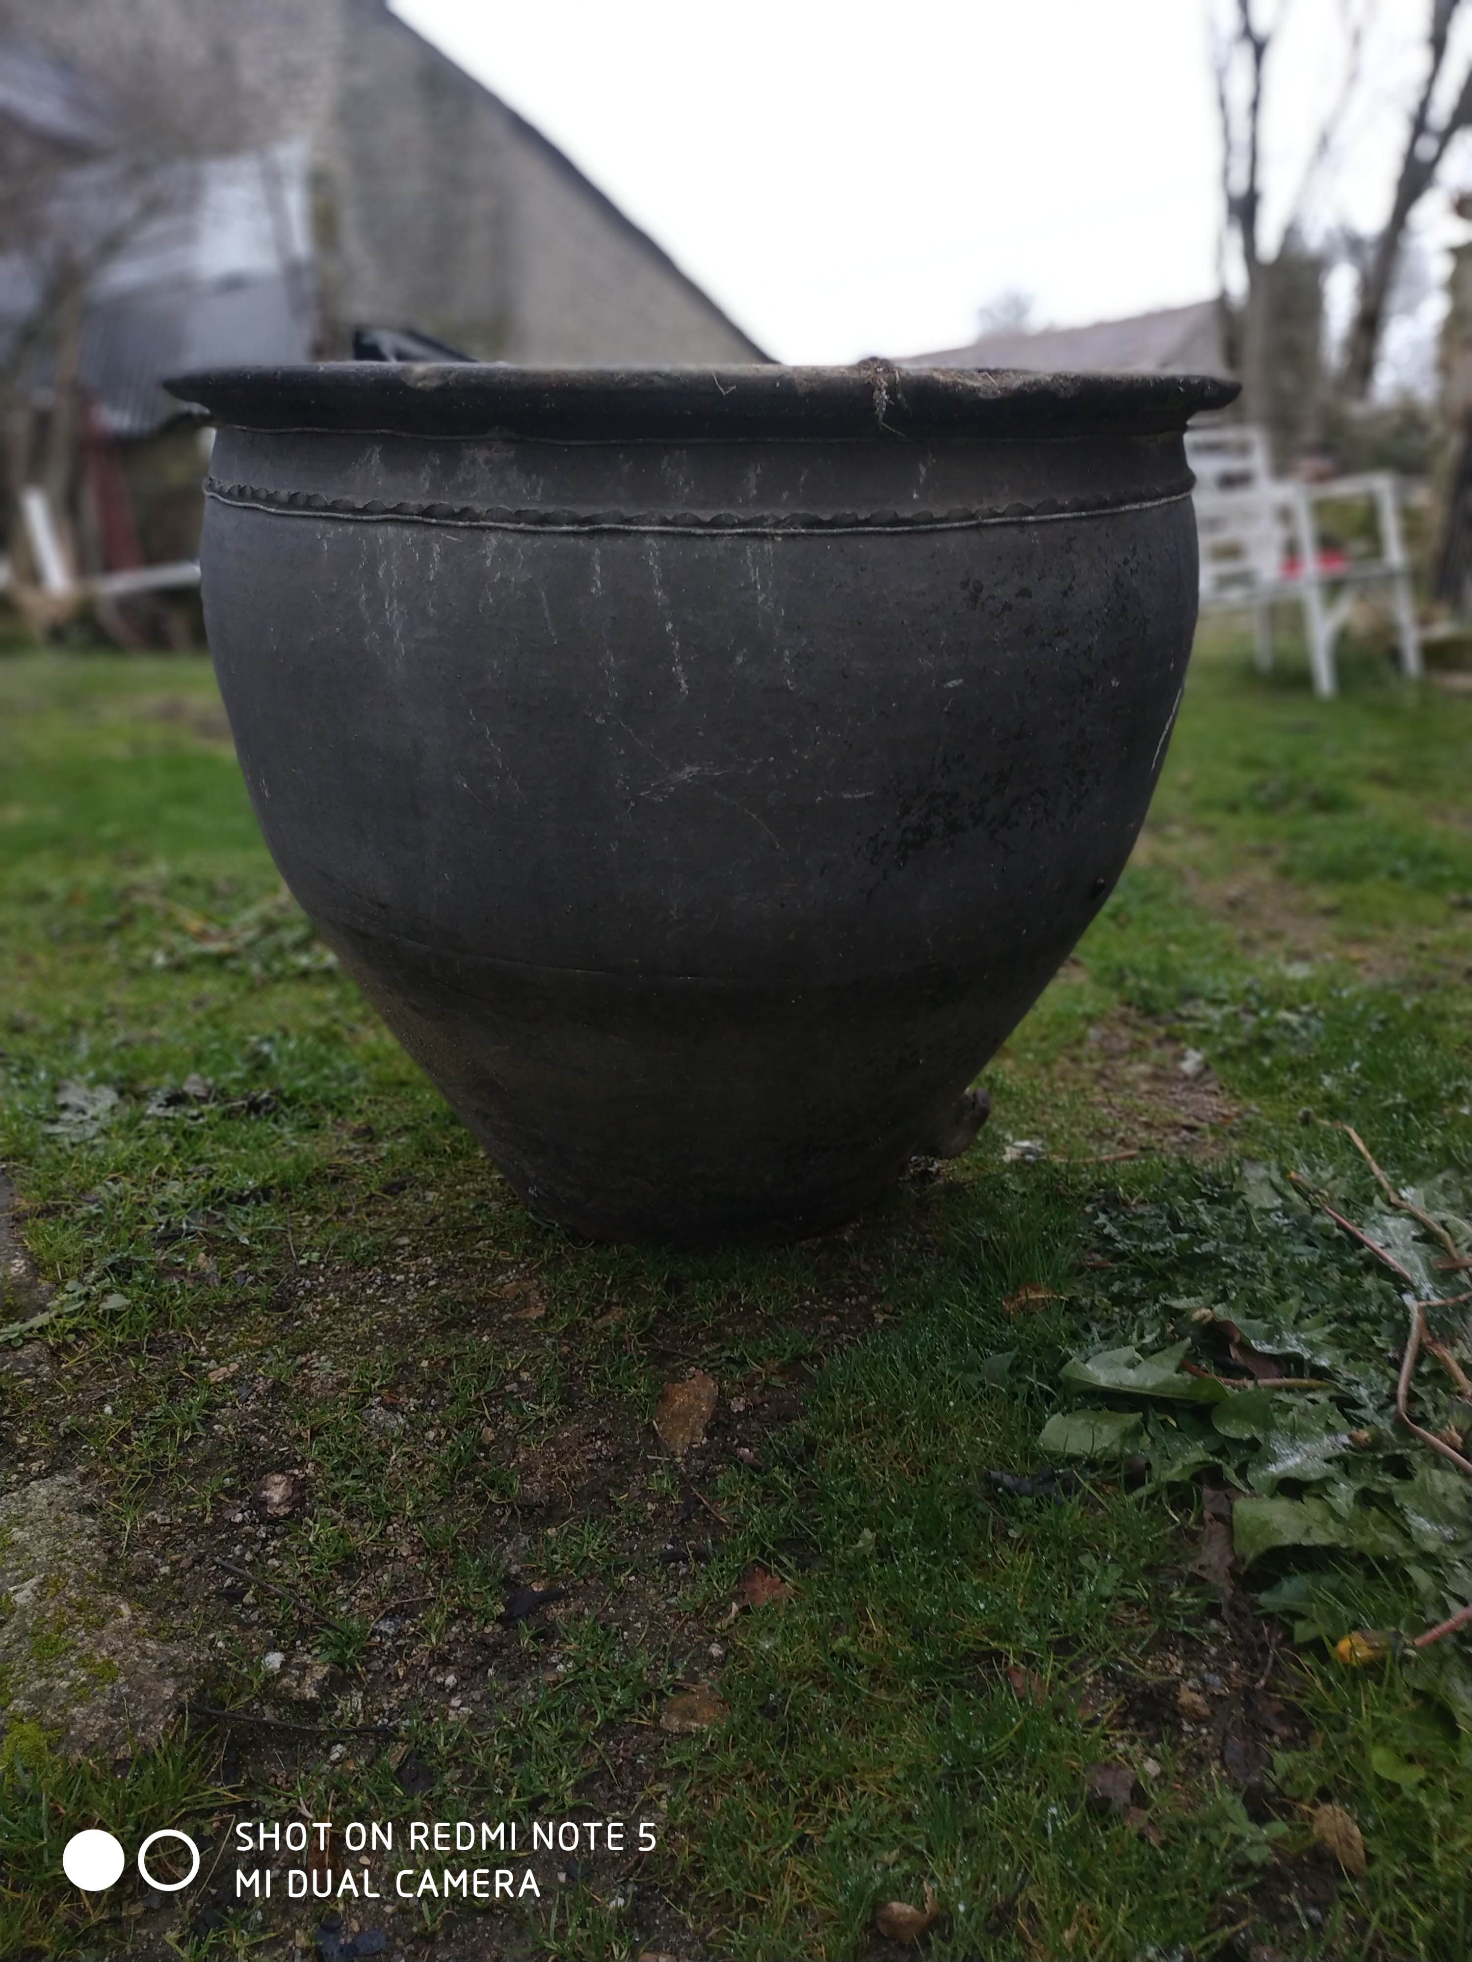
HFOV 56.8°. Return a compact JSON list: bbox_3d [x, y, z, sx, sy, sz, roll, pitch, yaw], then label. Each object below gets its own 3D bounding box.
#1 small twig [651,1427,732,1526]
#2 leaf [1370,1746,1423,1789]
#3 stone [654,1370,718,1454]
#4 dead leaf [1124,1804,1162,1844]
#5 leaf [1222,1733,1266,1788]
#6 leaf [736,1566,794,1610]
[{"bbox_3d":[-0.037,0.381,1.052,0.012,0.009,0.131,-12,26,-28],"label":"small twig"},{"bbox_3d":[0.387,0.464,0.801,0.029,0.018,0.026,16,27,33],"label":"leaf"},{"bbox_3d":[-0.040,0.357,1.131,0.044,0.024,0.090,5,25,11],"label":"stone"},{"bbox_3d":[0.235,0.487,0.784,0.018,0.014,0.027,-14,27,-31],"label":"dead leaf"},{"bbox_3d":[0.289,0.443,0.774,0.021,0.010,0.028,0,24,0],"label":"leaf"},{"bbox_3d":[0.019,0.392,0.879,0.037,0.010,0.029,0,24,0],"label":"leaf"}]

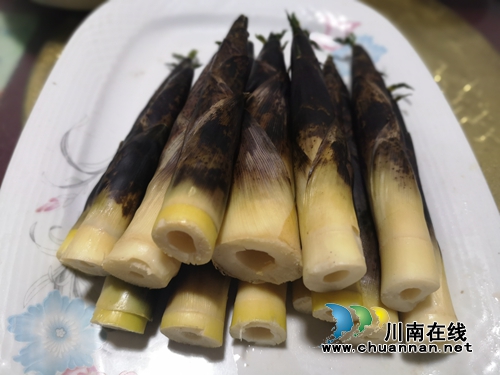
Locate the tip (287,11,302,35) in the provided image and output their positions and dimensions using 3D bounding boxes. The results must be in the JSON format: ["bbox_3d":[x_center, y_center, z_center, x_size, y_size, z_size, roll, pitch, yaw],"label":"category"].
[{"bbox_3d":[0.035,-0.128,0.305,0.010,0.010,0.030,0,44,0],"label":"tip"}]

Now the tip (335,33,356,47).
[{"bbox_3d":[0.071,-0.111,0.292,0.016,0.009,0.012,0,46,0],"label":"tip"}]

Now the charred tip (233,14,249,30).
[{"bbox_3d":[-0.007,-0.126,0.298,0.010,0.010,0.019,4,45,4],"label":"charred tip"}]

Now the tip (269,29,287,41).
[{"bbox_3d":[0.021,-0.116,0.295,0.012,0.009,0.014,3,43,3],"label":"tip"}]

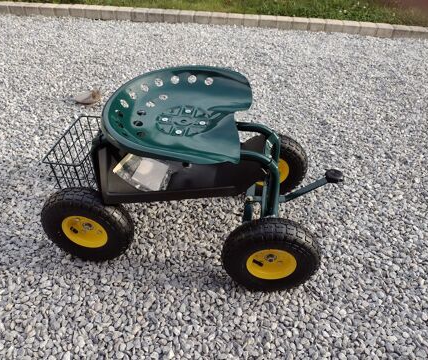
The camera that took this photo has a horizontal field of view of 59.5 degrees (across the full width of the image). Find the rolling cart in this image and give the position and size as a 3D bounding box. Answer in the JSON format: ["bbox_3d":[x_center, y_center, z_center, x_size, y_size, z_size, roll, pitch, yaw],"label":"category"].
[{"bbox_3d":[-0.053,-0.026,1.110,0.835,0.465,0.460,8,43,7],"label":"rolling cart"}]

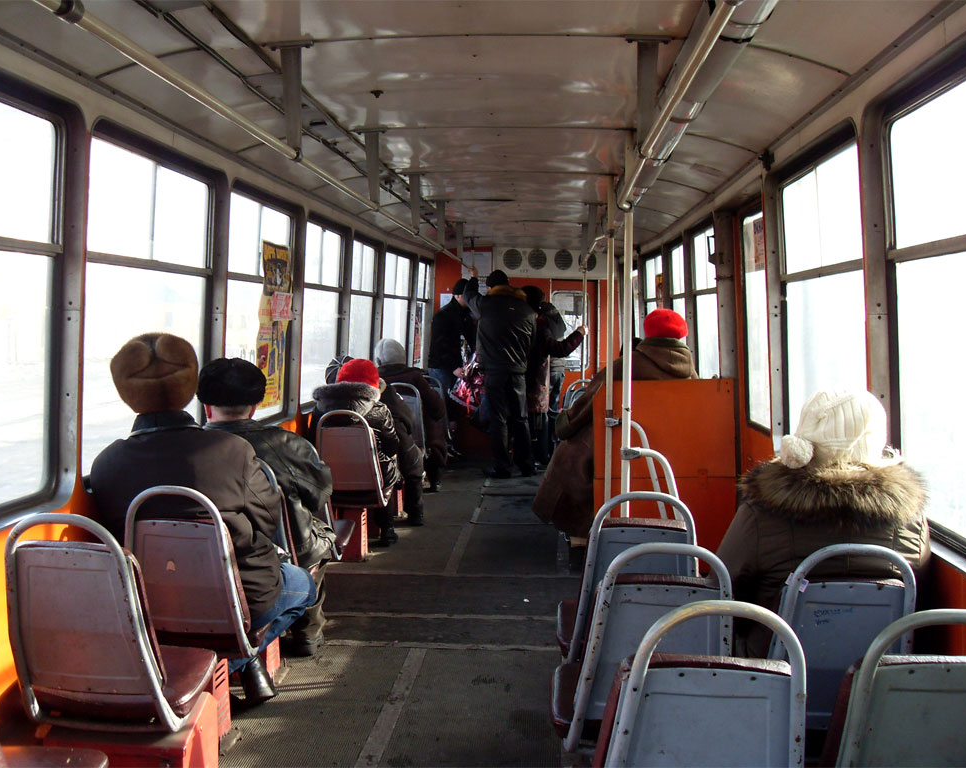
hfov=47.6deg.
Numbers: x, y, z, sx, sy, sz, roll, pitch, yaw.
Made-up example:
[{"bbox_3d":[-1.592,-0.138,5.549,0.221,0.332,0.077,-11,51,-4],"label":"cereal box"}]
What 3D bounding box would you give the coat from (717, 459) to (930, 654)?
[{"bbox_3d":[0.889,0.527,2.955,0.530,0.640,0.440,0,3,4],"label":"coat"}]

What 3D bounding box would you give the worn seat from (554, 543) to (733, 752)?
[{"bbox_3d":[0.378,0.601,2.676,0.400,0.525,0.490,0,3,4],"label":"worn seat"}]

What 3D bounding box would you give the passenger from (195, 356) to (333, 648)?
[{"bbox_3d":[-0.860,0.491,4.249,0.570,1.200,0.700,0,3,4],"label":"passenger"}]

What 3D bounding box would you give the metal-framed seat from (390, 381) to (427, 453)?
[{"bbox_3d":[-0.596,0.274,8.009,0.400,0.550,0.490,0,3,4],"label":"metal-framed seat"}]

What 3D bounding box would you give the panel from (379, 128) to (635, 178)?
[{"bbox_3d":[0.147,-1.111,5.340,1.110,0.050,1.410,0,3,4],"label":"panel"}]

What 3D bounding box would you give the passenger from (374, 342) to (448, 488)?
[{"bbox_3d":[-0.577,0.232,8.985,0.570,1.220,0.720,0,3,4],"label":"passenger"}]

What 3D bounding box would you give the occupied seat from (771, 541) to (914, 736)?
[{"bbox_3d":[0.912,0.679,2.922,0.410,0.600,0.500,0,3,4],"label":"occupied seat"}]

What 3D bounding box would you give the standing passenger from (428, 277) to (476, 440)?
[{"bbox_3d":[-0.324,-0.171,10.551,0.460,1.710,0.500,-1,4,-16],"label":"standing passenger"}]

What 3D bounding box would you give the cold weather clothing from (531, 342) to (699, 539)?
[{"bbox_3d":[0.739,0.289,6.143,0.800,1.100,0.520,3,5,44],"label":"cold weather clothing"}]

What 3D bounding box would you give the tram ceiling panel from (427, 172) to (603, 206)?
[{"bbox_3d":[0.186,-1.188,6.724,1.060,0.060,1.400,0,3,4],"label":"tram ceiling panel"}]

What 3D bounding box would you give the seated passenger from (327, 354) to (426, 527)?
[{"bbox_3d":[-0.660,0.373,6.849,0.580,1.130,0.680,0,3,4],"label":"seated passenger"}]

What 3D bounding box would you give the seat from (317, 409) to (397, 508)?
[{"bbox_3d":[-0.719,0.393,6.076,0.400,0.540,0.490,0,3,4],"label":"seat"}]

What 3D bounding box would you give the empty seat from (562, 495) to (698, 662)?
[{"bbox_3d":[0.475,0.629,3.610,0.420,0.600,0.500,0,3,4],"label":"empty seat"}]

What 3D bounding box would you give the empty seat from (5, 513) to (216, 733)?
[{"bbox_3d":[-0.938,0.580,2.859,0.400,0.545,0.490,0,3,4],"label":"empty seat"}]

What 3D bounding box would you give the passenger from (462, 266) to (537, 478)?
[{"bbox_3d":[0.143,-0.102,9.375,0.640,1.780,0.450,0,3,-8],"label":"passenger"}]

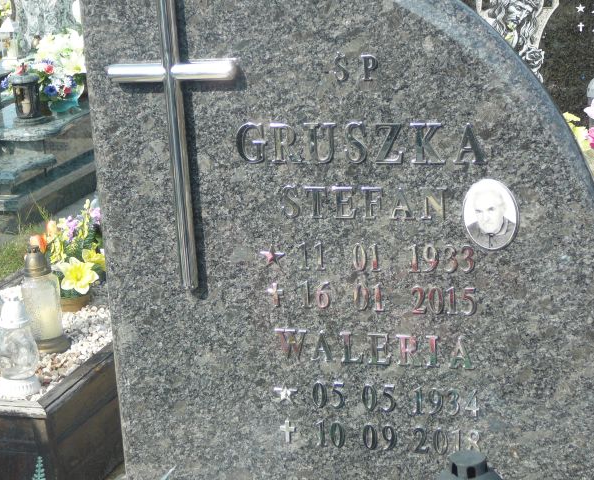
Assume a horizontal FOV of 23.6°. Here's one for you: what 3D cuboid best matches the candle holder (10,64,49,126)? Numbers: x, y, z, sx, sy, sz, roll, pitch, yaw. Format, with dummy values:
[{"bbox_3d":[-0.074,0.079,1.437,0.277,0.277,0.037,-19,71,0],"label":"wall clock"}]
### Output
[{"bbox_3d":[-1.187,-0.650,6.347,0.150,0.255,0.150,1,16,20],"label":"candle holder"}]

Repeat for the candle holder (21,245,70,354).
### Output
[{"bbox_3d":[-0.618,0.143,3.509,0.108,0.262,0.108,1,16,20],"label":"candle holder"}]

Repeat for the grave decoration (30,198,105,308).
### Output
[{"bbox_3d":[-0.610,0.041,3.819,0.220,0.280,0.200,1,16,20],"label":"grave decoration"}]

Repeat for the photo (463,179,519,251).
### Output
[{"bbox_3d":[0.241,-0.032,1.772,0.070,0.091,0.010,1,14,20],"label":"photo"}]

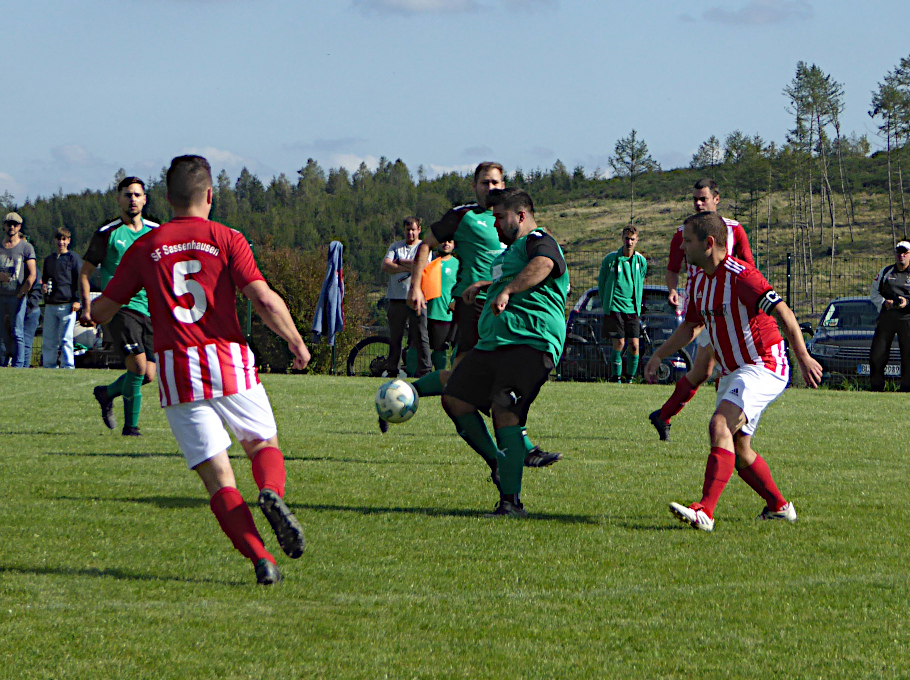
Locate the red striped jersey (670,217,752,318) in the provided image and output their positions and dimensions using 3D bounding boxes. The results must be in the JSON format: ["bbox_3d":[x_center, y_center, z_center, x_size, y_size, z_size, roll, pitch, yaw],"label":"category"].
[{"bbox_3d":[1.742,-0.492,18.900,0.600,0.680,0.320,-1,2,7],"label":"red striped jersey"}]

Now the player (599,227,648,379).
[{"bbox_3d":[1.872,-0.402,31.100,0.530,1.790,0.360,1,1,1],"label":"player"}]

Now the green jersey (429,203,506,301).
[{"bbox_3d":[0.172,-0.516,16.800,0.620,0.640,0.320,-3,3,-9],"label":"green jersey"}]

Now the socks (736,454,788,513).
[{"bbox_3d":[1.542,0.726,13.980,0.125,0.340,0.115,-13,38,23],"label":"socks"}]

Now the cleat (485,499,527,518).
[{"bbox_3d":[0.261,0.846,13.970,0.280,0.110,0.105,-1,2,-40],"label":"cleat"}]

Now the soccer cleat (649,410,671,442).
[{"bbox_3d":[1.429,0.600,19.400,0.110,0.280,0.100,-29,-20,12],"label":"soccer cleat"}]

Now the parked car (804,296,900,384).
[{"bbox_3d":[5.390,0.155,35.400,1.730,1.410,4.400,1,2,9],"label":"parked car"}]

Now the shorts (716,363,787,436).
[{"bbox_3d":[1.497,0.260,14.050,0.360,0.430,0.360,0,2,-41],"label":"shorts"}]

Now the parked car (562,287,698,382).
[{"bbox_3d":[2.330,0.005,37.100,1.730,1.460,4.400,1,1,3],"label":"parked car"}]

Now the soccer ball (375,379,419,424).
[{"bbox_3d":[-0.292,0.312,14.050,0.220,0.220,0.220,1,1,0],"label":"soccer ball"}]

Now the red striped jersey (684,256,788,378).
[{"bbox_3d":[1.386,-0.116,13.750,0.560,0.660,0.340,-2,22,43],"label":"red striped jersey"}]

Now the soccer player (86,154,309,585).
[{"bbox_3d":[-1.027,0.118,11.100,0.840,1.700,0.680,1,1,-5],"label":"soccer player"}]

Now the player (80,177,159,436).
[{"bbox_3d":[-2.306,-0.232,19.300,0.580,1.790,0.660,0,2,-21],"label":"player"}]

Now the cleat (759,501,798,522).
[{"bbox_3d":[1.640,0.871,14.130,0.280,0.110,0.105,2,2,36],"label":"cleat"}]

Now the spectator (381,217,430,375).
[{"bbox_3d":[-0.542,-0.469,31.100,0.540,1.810,0.380,1,1,0],"label":"spectator"}]

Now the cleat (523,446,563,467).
[{"bbox_3d":[0.530,0.707,16.750,0.280,0.115,0.105,13,3,28],"label":"cleat"}]

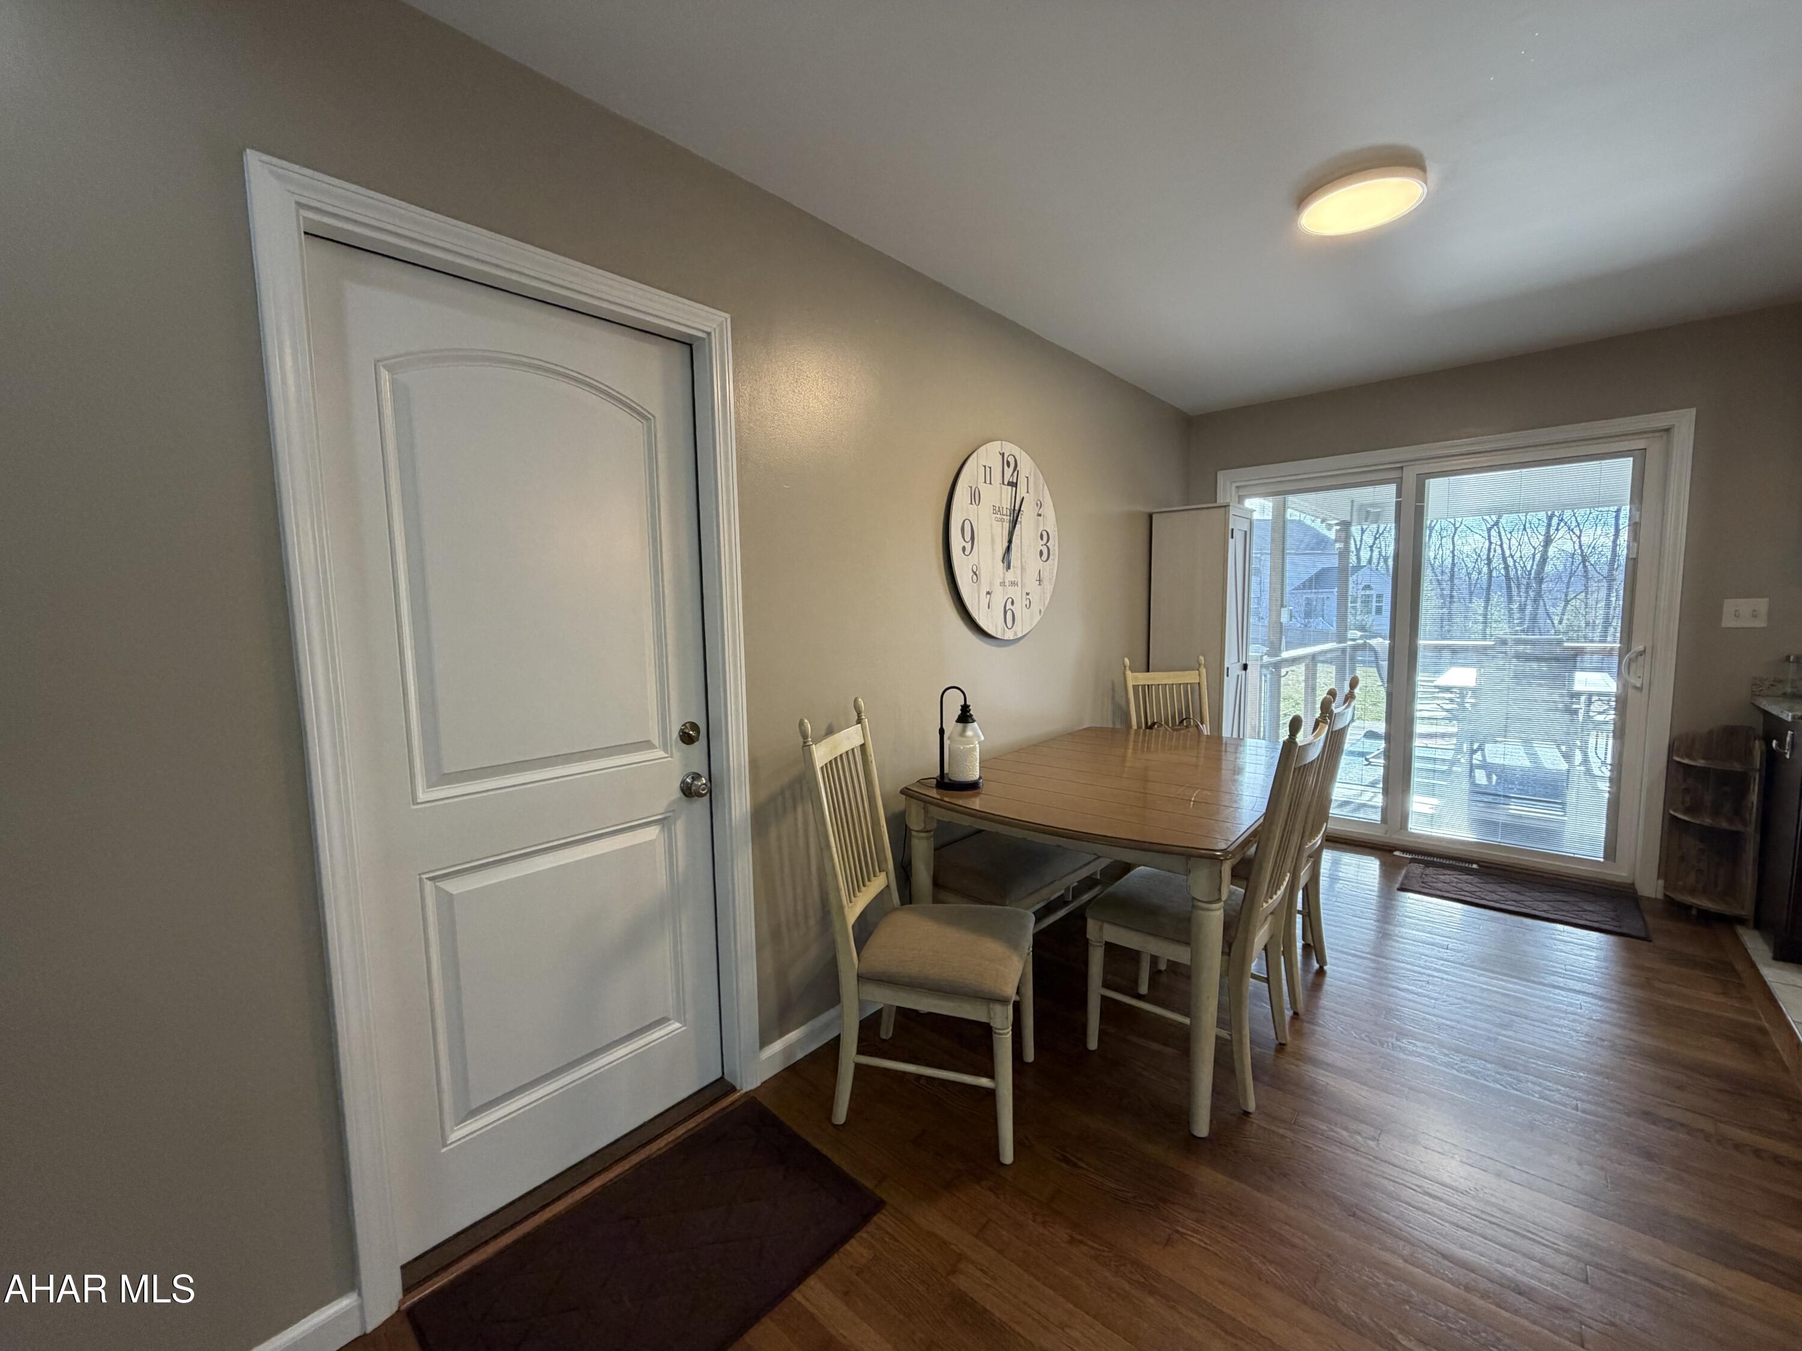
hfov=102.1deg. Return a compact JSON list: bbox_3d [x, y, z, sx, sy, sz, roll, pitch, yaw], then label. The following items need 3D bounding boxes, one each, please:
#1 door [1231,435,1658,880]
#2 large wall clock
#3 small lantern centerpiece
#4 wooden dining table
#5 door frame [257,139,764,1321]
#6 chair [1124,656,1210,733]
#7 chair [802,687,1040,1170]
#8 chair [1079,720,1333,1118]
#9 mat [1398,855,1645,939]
[{"bbox_3d":[2.633,-0.079,3.767,1.780,2.020,0.110,3,7,41],"label":"door"},{"bbox_3d":[0.416,-0.519,2.863,0.037,0.768,0.768,3,7,41],"label":"large wall clock"},{"bbox_3d":[0.193,0.201,2.376,0.155,0.325,0.155,-1,5,0],"label":"small lantern centerpiece"},{"bbox_3d":[0.833,0.704,2.621,1.040,0.750,1.600,3,7,39],"label":"wooden dining table"},{"bbox_3d":[-0.754,0.154,1.647,0.115,2.093,0.932,3,7,41],"label":"door frame"},{"bbox_3d":[1.355,0.457,3.458,0.460,1.065,0.565,-2,5,-3],"label":"chair"},{"bbox_3d":[0.070,0.622,1.981,0.565,1.065,0.460,0,6,18],"label":"chair"},{"bbox_3d":[0.888,0.589,2.138,0.565,1.065,0.460,3,7,40],"label":"chair"},{"bbox_3d":[2.746,0.974,3.262,0.820,0.012,0.530,3,7,41],"label":"mat"}]

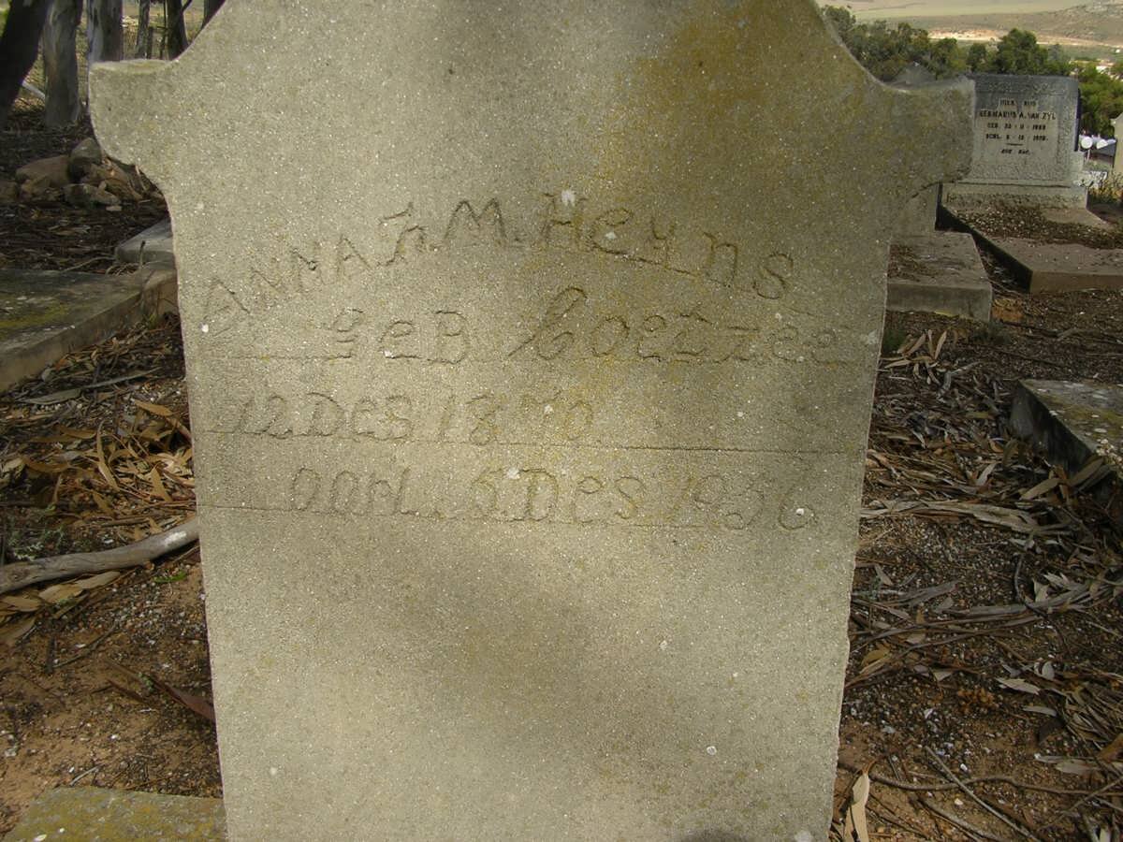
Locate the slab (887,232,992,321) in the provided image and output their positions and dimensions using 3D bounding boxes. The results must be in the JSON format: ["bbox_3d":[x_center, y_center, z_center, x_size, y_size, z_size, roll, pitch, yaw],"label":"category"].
[{"bbox_3d":[1.663,-0.743,6.061,0.750,0.150,1.270,4,19,12],"label":"slab"}]

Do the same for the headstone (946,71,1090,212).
[{"bbox_3d":[2.842,-1.748,7.665,0.885,0.800,0.240,2,19,5],"label":"headstone"}]

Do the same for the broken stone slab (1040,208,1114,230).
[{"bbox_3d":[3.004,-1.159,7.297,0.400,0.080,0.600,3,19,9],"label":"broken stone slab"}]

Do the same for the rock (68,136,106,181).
[{"bbox_3d":[-2.907,-1.607,7.571,0.210,0.260,0.220,2,19,4],"label":"rock"}]

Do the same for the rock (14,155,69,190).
[{"bbox_3d":[-3.575,-1.715,8.509,0.390,0.250,0.290,1,19,3],"label":"rock"}]

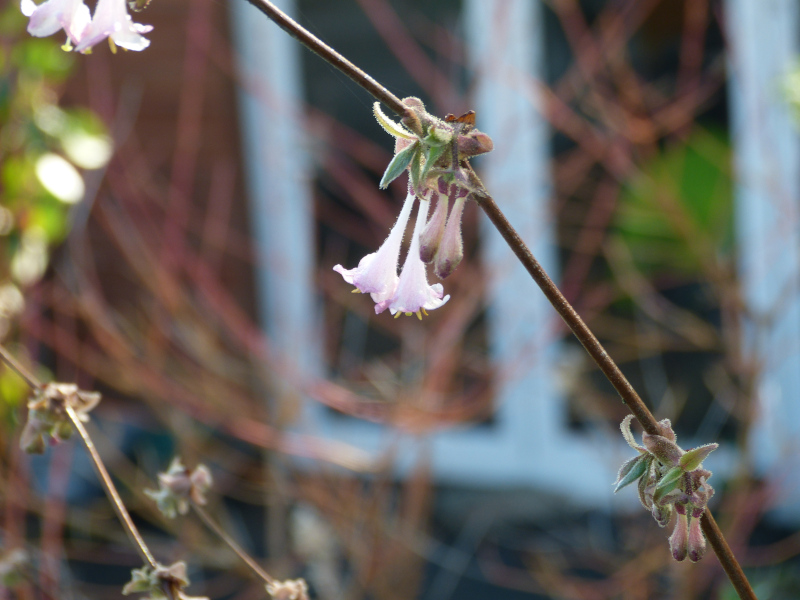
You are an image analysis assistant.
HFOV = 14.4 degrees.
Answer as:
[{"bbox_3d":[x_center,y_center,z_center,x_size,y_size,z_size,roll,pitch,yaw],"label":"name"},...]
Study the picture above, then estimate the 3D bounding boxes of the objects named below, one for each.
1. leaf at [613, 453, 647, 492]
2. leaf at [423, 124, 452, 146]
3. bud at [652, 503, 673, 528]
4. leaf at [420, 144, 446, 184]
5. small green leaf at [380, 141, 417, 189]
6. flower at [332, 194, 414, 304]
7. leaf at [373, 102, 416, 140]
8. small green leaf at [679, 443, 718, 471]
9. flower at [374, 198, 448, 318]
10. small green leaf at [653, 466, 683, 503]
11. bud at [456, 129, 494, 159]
[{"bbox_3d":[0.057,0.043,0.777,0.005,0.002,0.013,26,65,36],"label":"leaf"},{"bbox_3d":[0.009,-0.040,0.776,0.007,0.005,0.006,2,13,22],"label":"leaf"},{"bbox_3d":[0.064,0.053,0.777,0.005,0.007,0.005,3,-9,0],"label":"bud"},{"bbox_3d":[0.008,-0.033,0.777,0.004,0.012,0.002,27,-21,15],"label":"leaf"},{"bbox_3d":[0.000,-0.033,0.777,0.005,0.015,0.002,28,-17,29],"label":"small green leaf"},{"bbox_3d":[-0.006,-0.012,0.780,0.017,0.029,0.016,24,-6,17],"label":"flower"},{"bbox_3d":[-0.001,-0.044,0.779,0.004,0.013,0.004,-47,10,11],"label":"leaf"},{"bbox_3d":[0.073,0.038,0.777,0.012,0.005,0.002,-29,-26,20],"label":"small green leaf"},{"bbox_3d":[0.003,-0.010,0.779,0.017,0.030,0.016,12,-6,1],"label":"flower"},{"bbox_3d":[0.066,0.045,0.776,0.005,0.002,0.012,22,63,41],"label":"small green leaf"},{"bbox_3d":[0.019,-0.038,0.780,0.010,0.006,0.006,-7,0,9],"label":"bud"}]

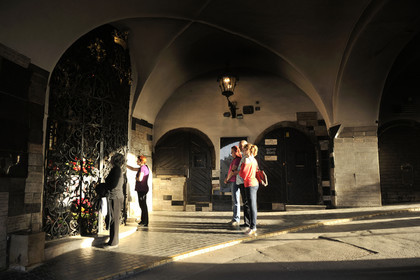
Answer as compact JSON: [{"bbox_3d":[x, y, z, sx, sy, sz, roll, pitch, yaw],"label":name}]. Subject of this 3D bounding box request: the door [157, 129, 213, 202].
[{"bbox_3d":[-0.790,0.820,8.360,1.740,2.200,0.130,0,-4,0],"label":"door"}]

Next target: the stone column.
[{"bbox_3d":[4.190,0.770,8.170,1.380,2.280,0.650,0,-4,0],"label":"stone column"}]

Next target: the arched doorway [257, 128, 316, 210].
[{"bbox_3d":[2.280,0.790,8.360,1.800,2.380,0.130,0,-4,0],"label":"arched doorway"}]

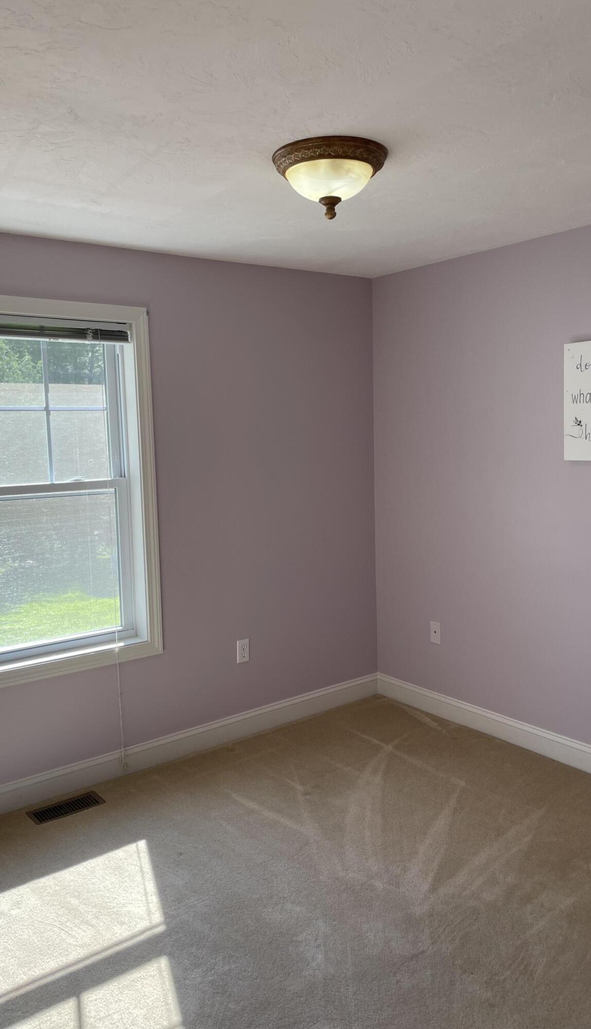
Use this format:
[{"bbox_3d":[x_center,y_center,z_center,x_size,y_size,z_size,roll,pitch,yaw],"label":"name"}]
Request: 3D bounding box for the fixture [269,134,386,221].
[{"bbox_3d":[0.104,-0.968,2.282,0.339,0.190,0.339,-2,7,0],"label":"fixture"}]

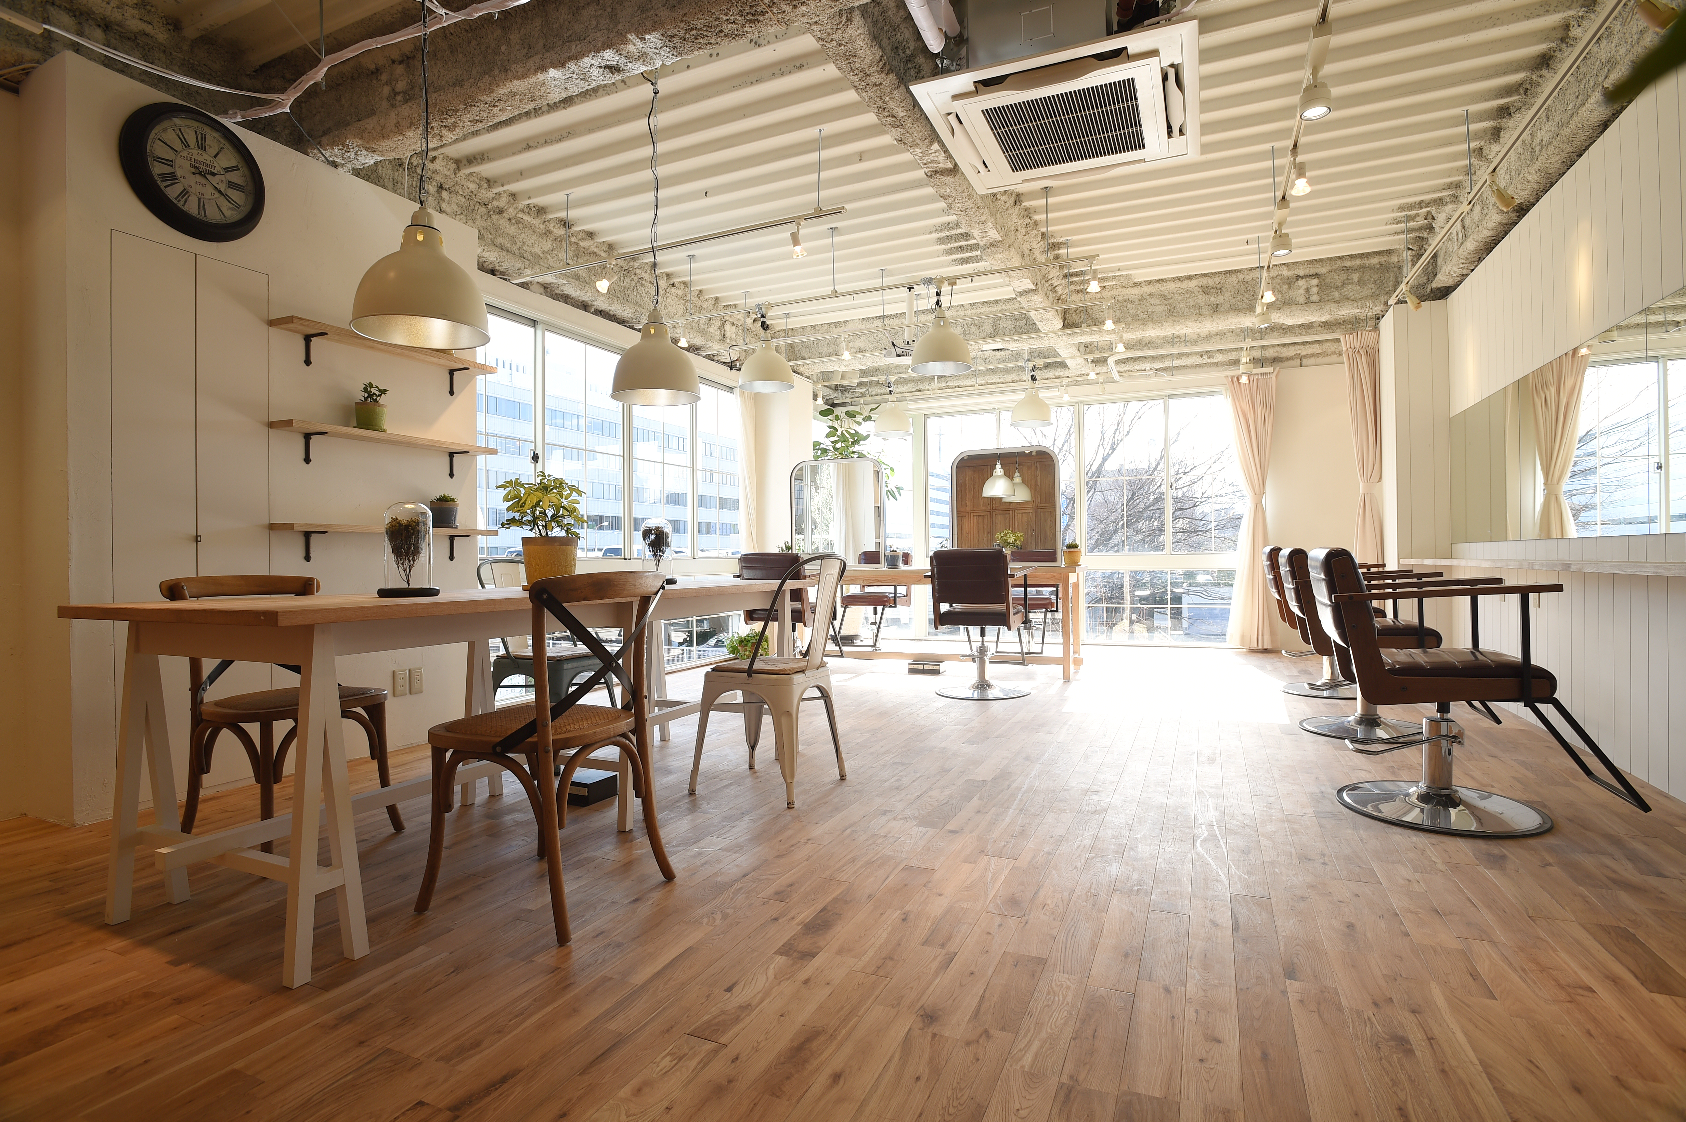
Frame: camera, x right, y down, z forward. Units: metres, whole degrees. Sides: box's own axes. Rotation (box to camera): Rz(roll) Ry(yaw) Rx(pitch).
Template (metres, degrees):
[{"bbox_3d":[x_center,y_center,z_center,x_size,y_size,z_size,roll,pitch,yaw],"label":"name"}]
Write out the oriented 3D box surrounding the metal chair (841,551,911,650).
[{"bbox_3d":[0.309,0.375,7.094,0.610,0.890,0.850,0,0,25],"label":"metal chair"}]

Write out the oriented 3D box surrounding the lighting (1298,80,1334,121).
[{"bbox_3d":[1.511,-1.470,2.542,0.089,0.087,0.089,0,0,25],"label":"lighting"}]

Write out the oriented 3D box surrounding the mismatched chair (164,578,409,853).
[{"bbox_3d":[-1.661,0.440,2.393,0.500,0.815,0.470,0,0,25],"label":"mismatched chair"}]

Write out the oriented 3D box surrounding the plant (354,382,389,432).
[{"bbox_3d":[-1.998,-0.645,3.365,0.124,0.217,0.124,0,0,25],"label":"plant"}]

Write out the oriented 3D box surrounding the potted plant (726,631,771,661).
[{"bbox_3d":[-0.749,0.692,6.373,0.334,0.274,0.334,0,0,0],"label":"potted plant"}]

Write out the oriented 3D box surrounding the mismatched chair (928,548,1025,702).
[{"bbox_3d":[0.892,0.384,4.993,0.610,0.890,0.850,0,0,25],"label":"mismatched chair"}]

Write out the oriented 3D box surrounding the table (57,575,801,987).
[{"bbox_3d":[-0.963,0.469,2.688,0.824,0.750,2.254,0,0,25],"label":"table"}]

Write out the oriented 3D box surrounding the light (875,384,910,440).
[{"bbox_3d":[0.437,-1.313,6.916,0.343,0.463,0.343,0,0,0],"label":"light"}]

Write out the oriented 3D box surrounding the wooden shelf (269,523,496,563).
[{"bbox_3d":[-1.952,-0.068,3.482,0.152,0.146,0.950,0,0,25],"label":"wooden shelf"}]

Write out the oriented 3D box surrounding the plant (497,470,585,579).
[{"bbox_3d":[-0.987,-0.097,2.610,0.290,0.390,0.295,0,0,25],"label":"plant"}]

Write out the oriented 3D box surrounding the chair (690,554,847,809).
[{"bbox_3d":[-0.256,0.411,2.978,0.490,0.865,0.440,0,0,25],"label":"chair"}]

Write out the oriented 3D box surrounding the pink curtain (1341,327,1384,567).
[{"bbox_3d":[3.851,-0.448,5.910,0.275,2.490,0.170,0,0,25],"label":"pink curtain"}]

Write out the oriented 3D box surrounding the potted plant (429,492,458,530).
[{"bbox_3d":[-1.852,-0.228,3.697,0.120,0.168,0.120,0,0,25],"label":"potted plant"}]

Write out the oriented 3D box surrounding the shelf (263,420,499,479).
[{"bbox_3d":[-1.939,-0.466,3.469,0.158,0.152,0.945,0,0,26],"label":"shelf"}]

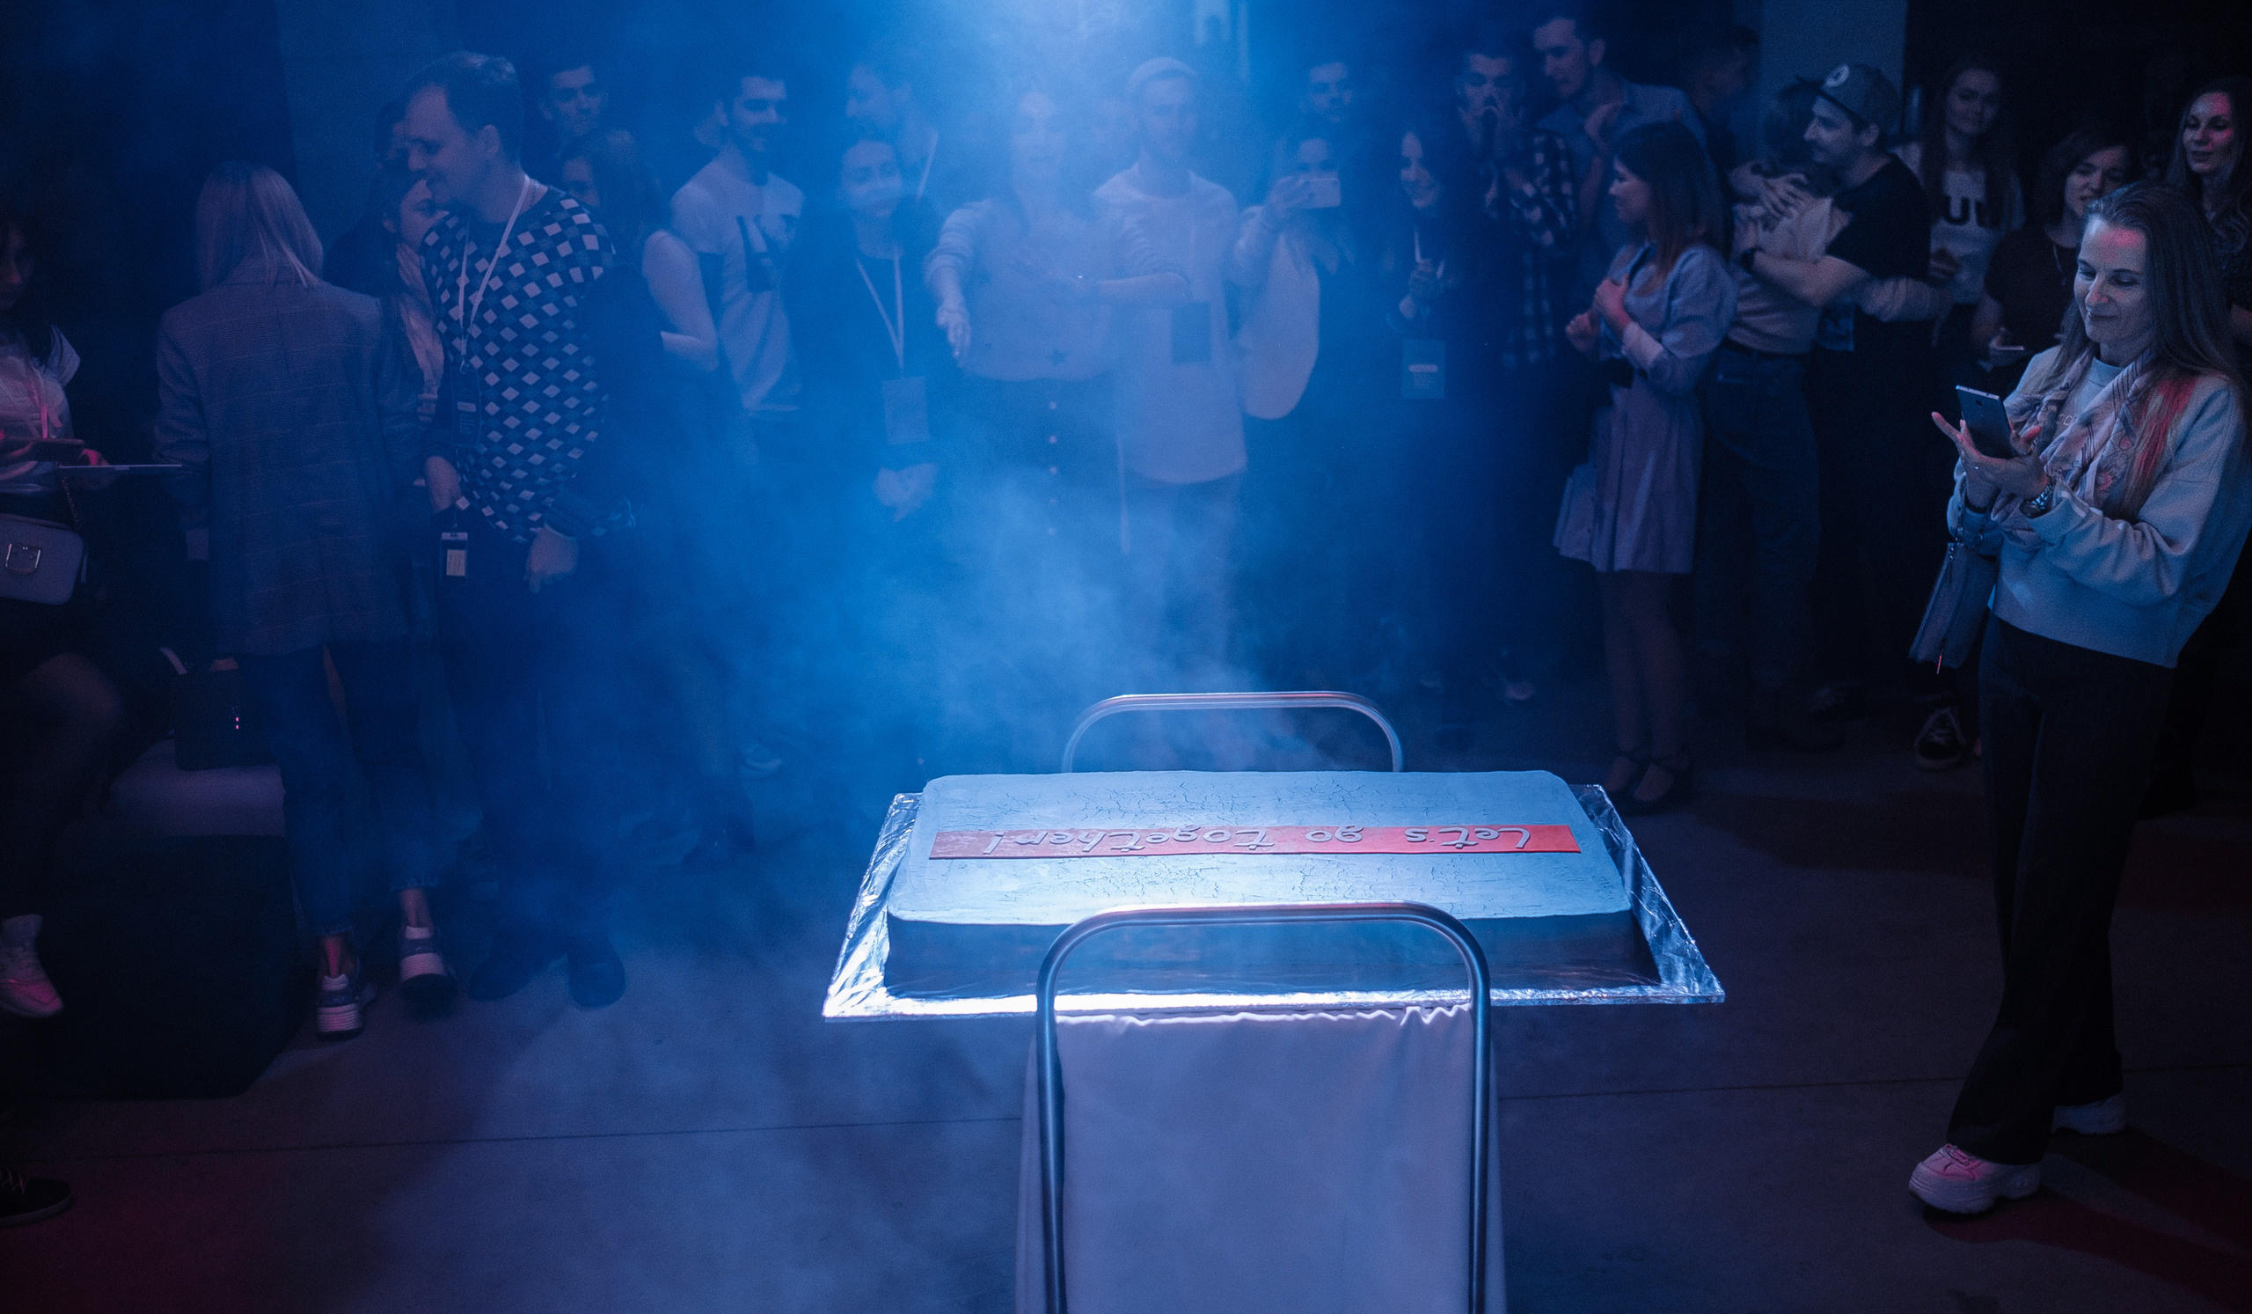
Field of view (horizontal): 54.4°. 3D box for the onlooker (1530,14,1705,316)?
[{"bbox_3d":[1.274,-0.790,6.010,0.520,1.900,0.380,12,20,38],"label":"onlooker"}]

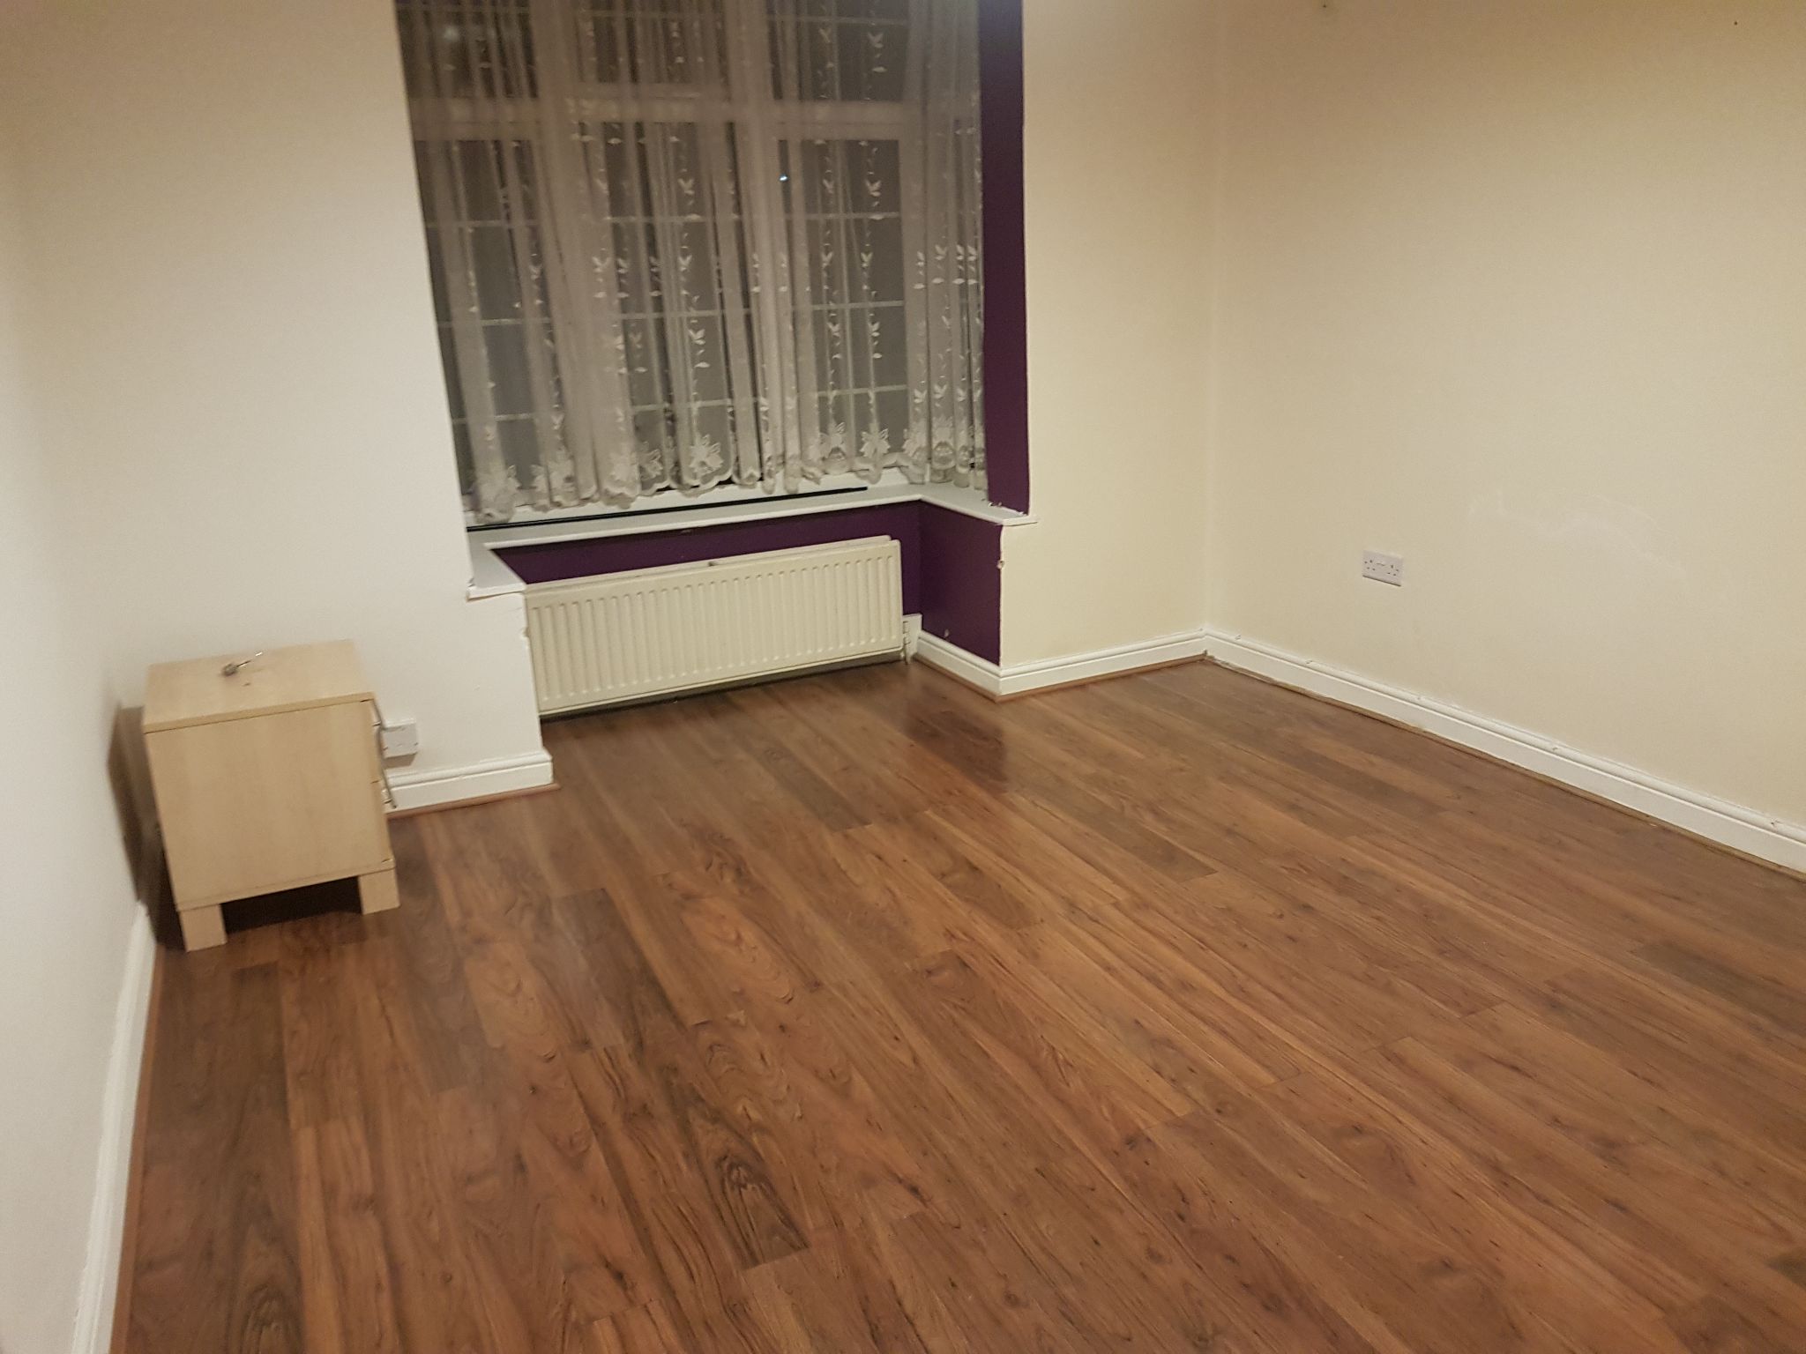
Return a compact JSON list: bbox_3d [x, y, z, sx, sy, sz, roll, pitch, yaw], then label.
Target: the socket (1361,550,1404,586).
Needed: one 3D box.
[{"bbox_3d":[1.393,-0.319,3.942,0.012,0.086,0.146,-10,18,-24],"label":"socket"}]

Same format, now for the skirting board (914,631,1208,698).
[{"bbox_3d":[0.556,-0.114,4.761,0.851,0.104,0.616,-10,18,-24],"label":"skirting board"}]

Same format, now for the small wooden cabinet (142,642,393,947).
[{"bbox_3d":[-1.452,0.247,3.150,0.450,0.506,0.529,-10,18,-24],"label":"small wooden cabinet"}]

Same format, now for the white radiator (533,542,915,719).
[{"bbox_3d":[-0.597,-0.183,4.423,1.269,0.386,0.098,-10,18,-24],"label":"white radiator"}]

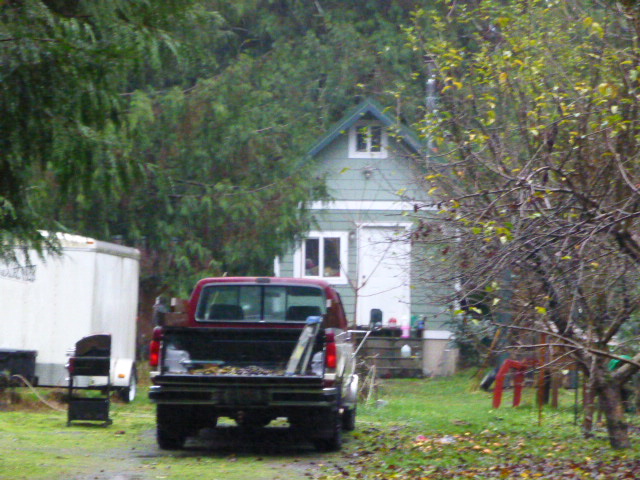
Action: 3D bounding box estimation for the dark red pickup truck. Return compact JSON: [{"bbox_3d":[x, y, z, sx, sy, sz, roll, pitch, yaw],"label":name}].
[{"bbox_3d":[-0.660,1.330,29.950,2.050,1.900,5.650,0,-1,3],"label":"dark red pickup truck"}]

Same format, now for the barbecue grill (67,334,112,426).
[{"bbox_3d":[-2.930,1.775,34.100,0.600,1.140,0.950,0,-1,-7],"label":"barbecue grill"}]

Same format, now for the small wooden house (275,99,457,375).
[{"bbox_3d":[0.980,0.000,54.800,3.900,5.350,5.500,0,-1,1],"label":"small wooden house"}]

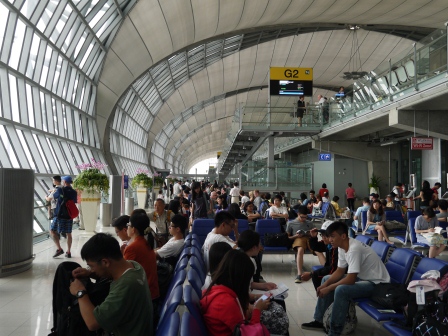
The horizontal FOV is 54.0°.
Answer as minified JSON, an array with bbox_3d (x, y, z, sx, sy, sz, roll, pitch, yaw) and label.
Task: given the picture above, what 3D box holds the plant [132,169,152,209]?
[{"bbox_3d":[-4.712,1.217,25.500,1.200,2.350,1.200,0,-2,-3],"label":"plant"}]

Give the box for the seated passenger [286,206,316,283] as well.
[{"bbox_3d":[1.310,1.249,7.543,0.520,1.160,1.080,0,-2,-3],"label":"seated passenger"}]

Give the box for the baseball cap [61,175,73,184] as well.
[{"bbox_3d":[-3.348,0.254,9.400,0.260,0.150,0.190,-1,-2,32],"label":"baseball cap"}]

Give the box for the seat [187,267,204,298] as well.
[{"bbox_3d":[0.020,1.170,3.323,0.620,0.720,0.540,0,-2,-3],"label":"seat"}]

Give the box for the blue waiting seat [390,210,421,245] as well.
[{"bbox_3d":[3.919,1.440,9.444,0.550,0.900,0.680,0,-2,-3],"label":"blue waiting seat"}]

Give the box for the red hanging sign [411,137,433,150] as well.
[{"bbox_3d":[6.320,-0.768,14.033,0.690,0.390,0.090,0,-2,-3],"label":"red hanging sign"}]

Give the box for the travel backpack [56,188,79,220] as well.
[{"bbox_3d":[-3.283,0.742,9.200,0.300,0.620,0.360,-1,-2,30],"label":"travel backpack"}]

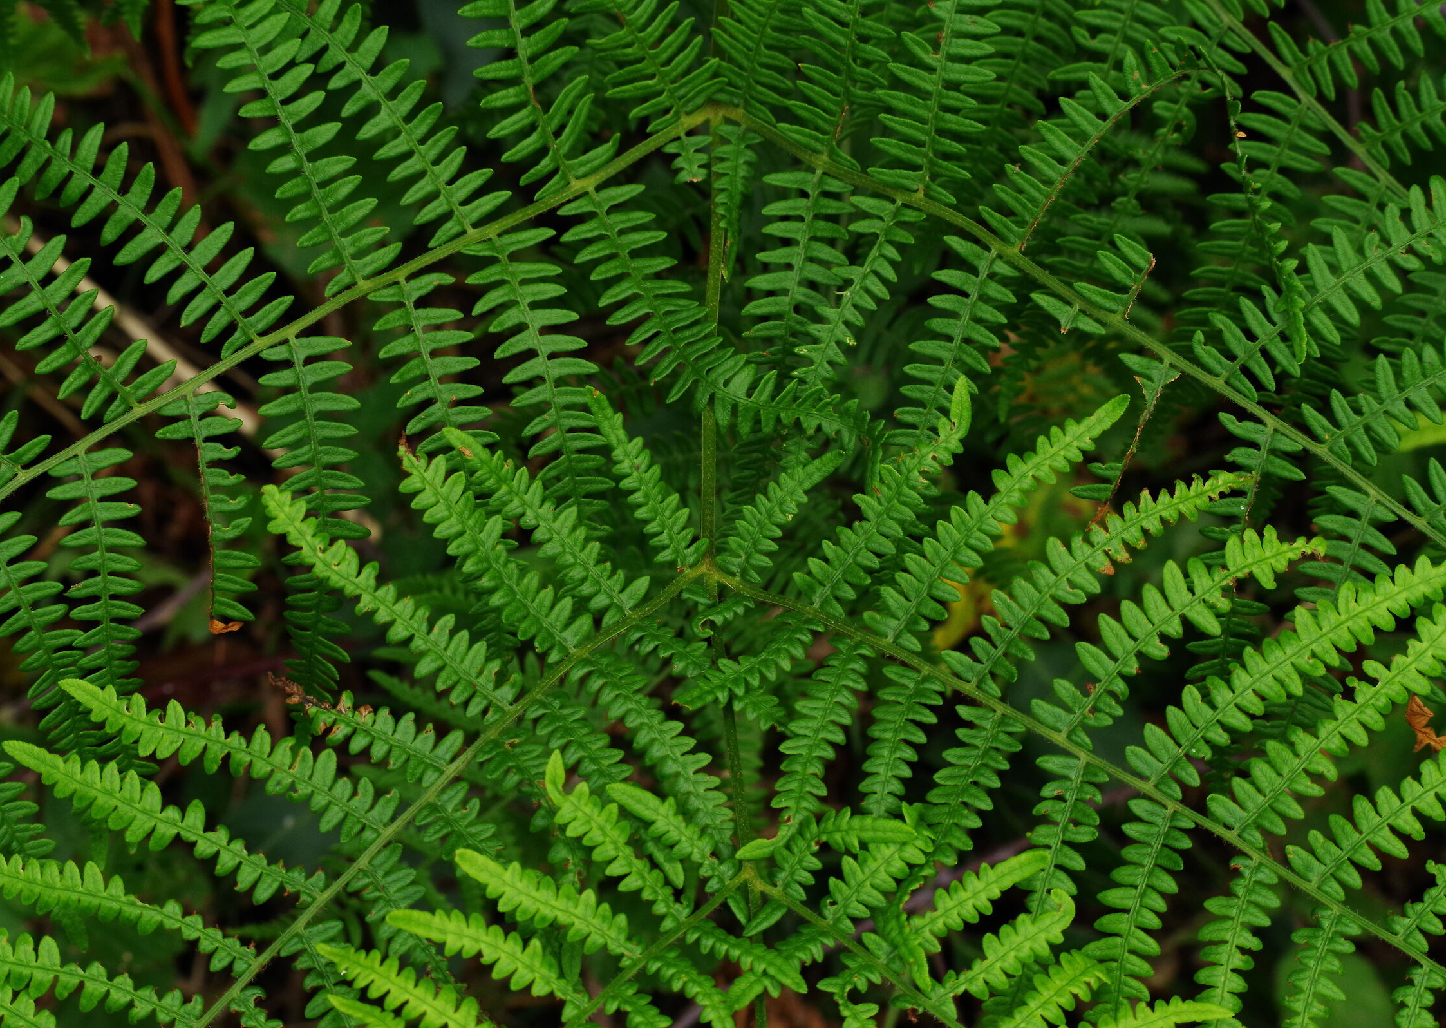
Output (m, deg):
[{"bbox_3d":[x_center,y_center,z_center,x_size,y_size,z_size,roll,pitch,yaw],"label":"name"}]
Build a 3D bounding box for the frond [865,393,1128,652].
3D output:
[{"bbox_3d":[0.060,0.001,1.198,0.017,0.020,0.073,45,94,10],"label":"frond"}]

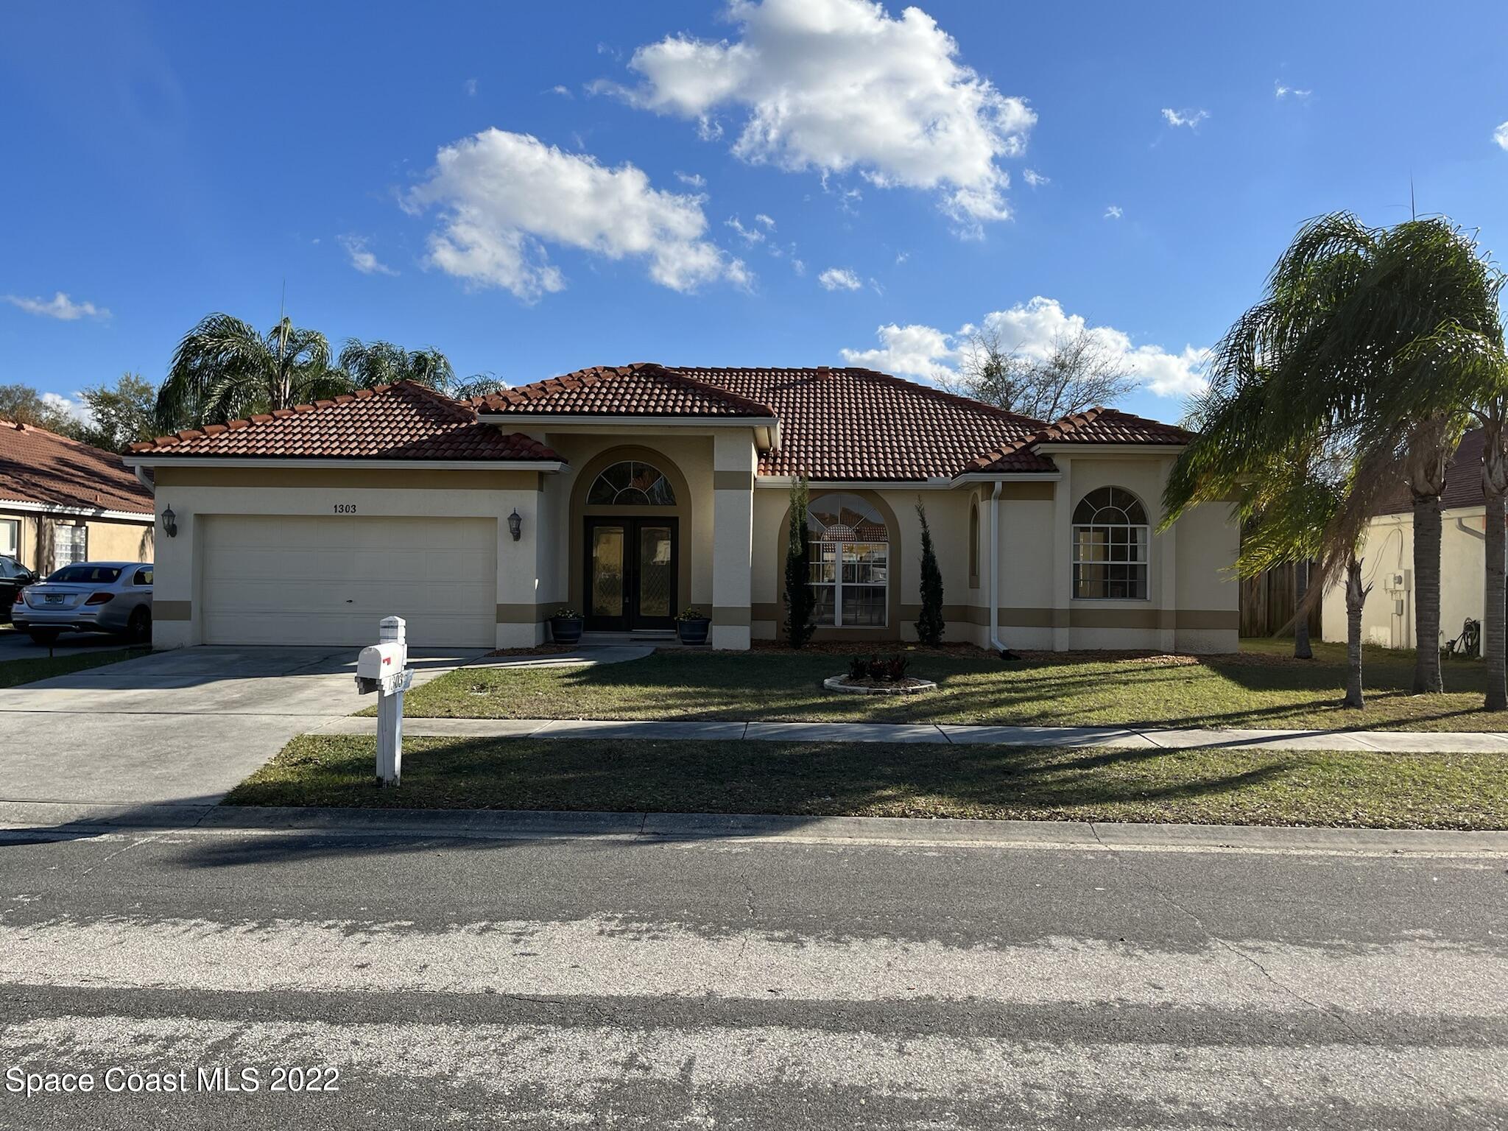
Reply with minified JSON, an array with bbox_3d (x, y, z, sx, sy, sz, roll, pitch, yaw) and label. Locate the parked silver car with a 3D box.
[{"bbox_3d":[-11.983,0.695,21.772,1.860,1.470,4.920,1,-1,0],"label":"parked silver car"}]

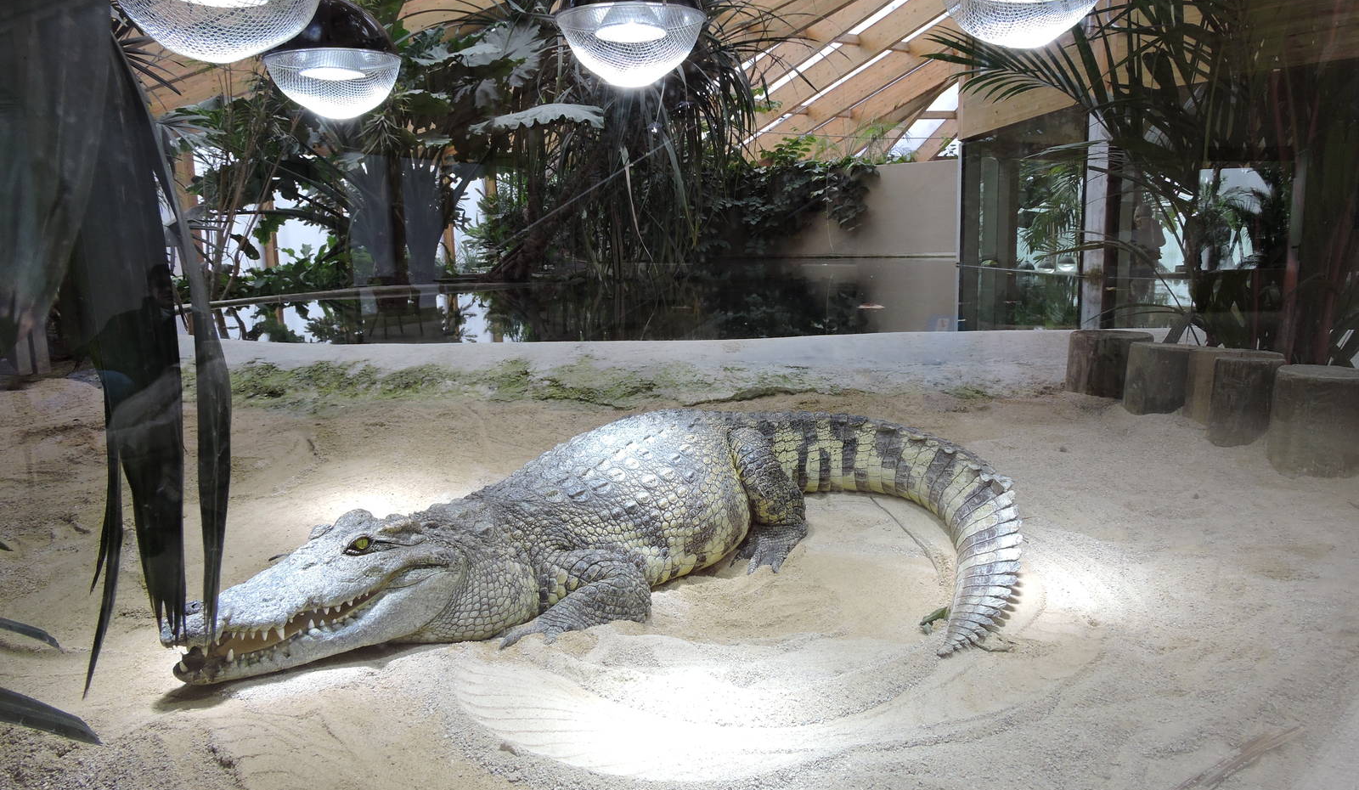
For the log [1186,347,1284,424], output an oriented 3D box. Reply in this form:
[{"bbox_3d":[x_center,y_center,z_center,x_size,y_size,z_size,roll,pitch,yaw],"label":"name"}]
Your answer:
[{"bbox_3d":[2.264,-0.026,3.861,0.339,0.285,0.339,-2,10,0],"label":"log"}]

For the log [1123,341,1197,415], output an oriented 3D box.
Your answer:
[{"bbox_3d":[2.124,-0.074,4.169,0.258,0.282,0.258,-2,10,0],"label":"log"}]

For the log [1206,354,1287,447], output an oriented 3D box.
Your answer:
[{"bbox_3d":[2.137,0.022,3.557,0.228,0.304,0.228,-2,10,0],"label":"log"}]

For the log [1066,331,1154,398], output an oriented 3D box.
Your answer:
[{"bbox_3d":[2.103,-0.152,4.609,0.371,0.284,0.371,-2,10,0],"label":"log"}]

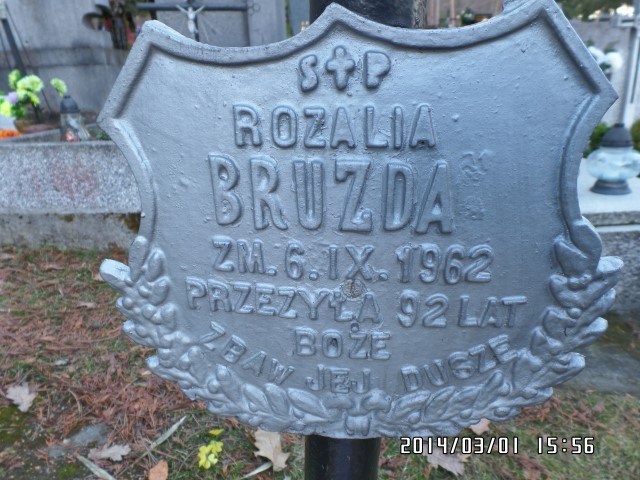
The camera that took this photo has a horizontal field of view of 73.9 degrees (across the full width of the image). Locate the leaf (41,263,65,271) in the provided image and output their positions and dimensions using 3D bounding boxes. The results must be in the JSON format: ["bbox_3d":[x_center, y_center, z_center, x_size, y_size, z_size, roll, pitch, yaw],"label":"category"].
[{"bbox_3d":[-0.970,0.097,1.548,0.095,0.020,0.050,1,17,0],"label":"leaf"}]

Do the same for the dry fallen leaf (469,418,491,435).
[{"bbox_3d":[0.308,0.354,0.815,0.048,0.012,0.038,-8,19,-27],"label":"dry fallen leaf"}]

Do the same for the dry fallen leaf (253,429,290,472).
[{"bbox_3d":[-0.091,0.363,0.755,0.056,0.015,0.121,-6,19,-21],"label":"dry fallen leaf"}]

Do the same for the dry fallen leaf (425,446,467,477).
[{"bbox_3d":[0.214,0.375,0.734,0.074,0.018,0.050,13,21,32],"label":"dry fallen leaf"}]

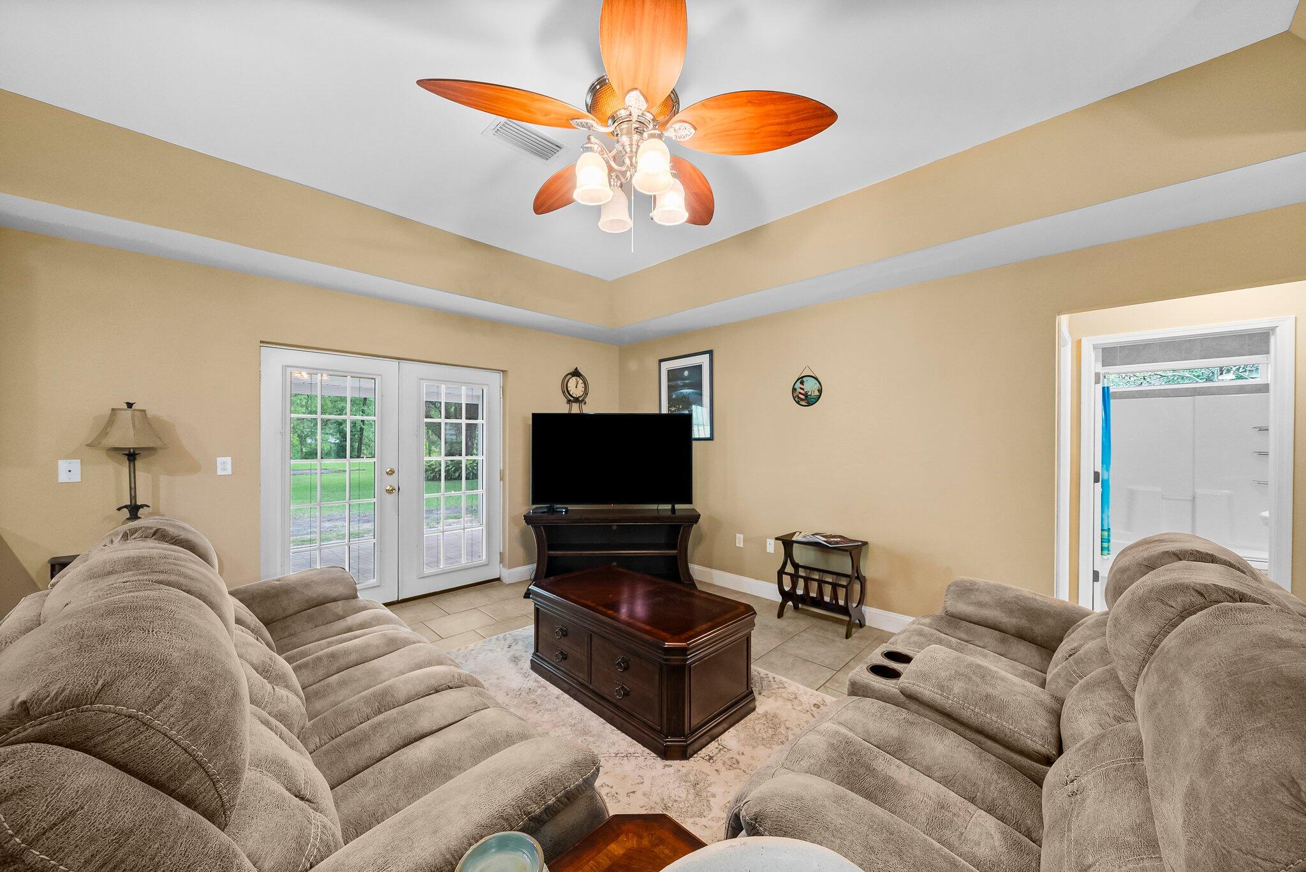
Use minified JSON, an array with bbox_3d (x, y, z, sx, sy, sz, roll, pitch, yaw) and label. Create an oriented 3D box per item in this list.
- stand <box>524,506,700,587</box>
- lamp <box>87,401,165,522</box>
[{"bbox_3d":[-0.373,1.065,4.037,1.550,0.730,0.380,0,0,-2],"label":"stand"},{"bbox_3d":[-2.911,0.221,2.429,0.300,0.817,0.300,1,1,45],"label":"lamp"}]

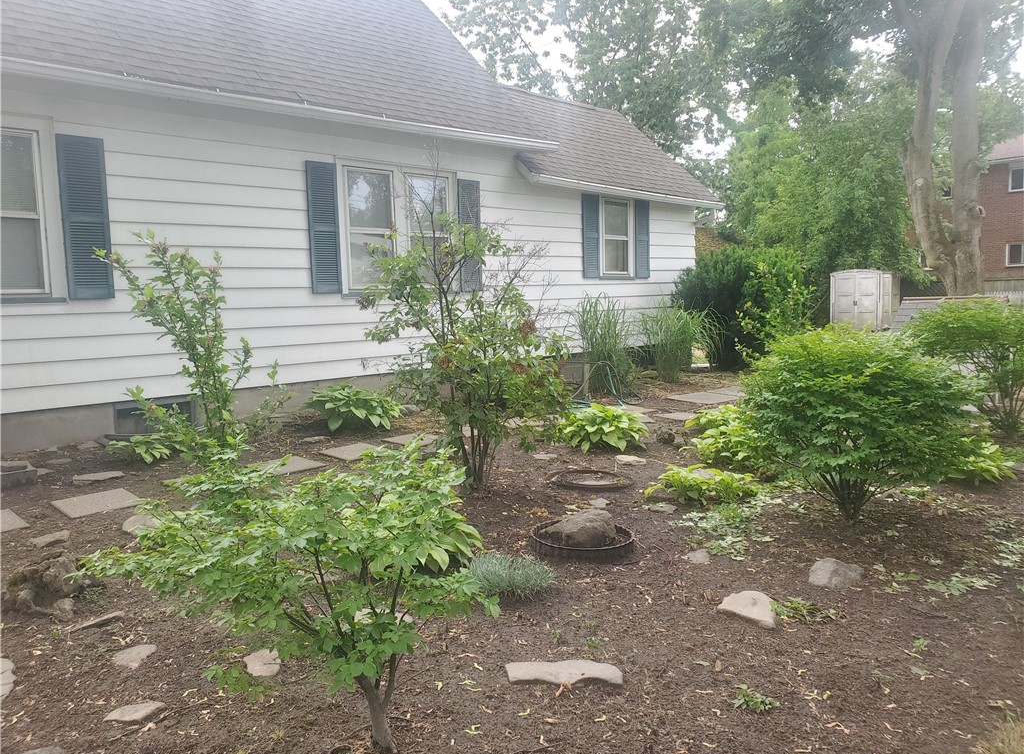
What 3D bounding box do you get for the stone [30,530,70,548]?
[{"bbox_3d":[-2.540,0.884,4.220,0.140,0.050,0.230,3,8,33],"label":"stone"}]

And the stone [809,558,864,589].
[{"bbox_3d":[1.468,0.870,3.480,0.250,0.100,0.190,-1,6,0],"label":"stone"}]

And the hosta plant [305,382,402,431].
[{"bbox_3d":[-1.577,0.262,7.650,0.930,0.420,0.850,-1,6,0],"label":"hosta plant"}]

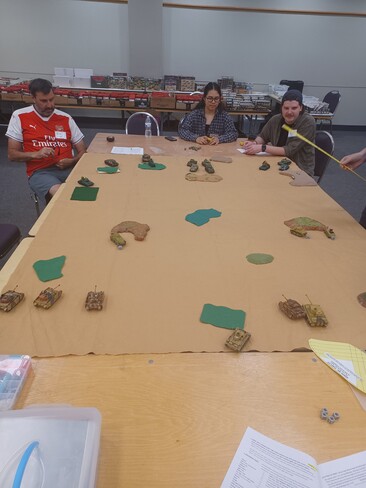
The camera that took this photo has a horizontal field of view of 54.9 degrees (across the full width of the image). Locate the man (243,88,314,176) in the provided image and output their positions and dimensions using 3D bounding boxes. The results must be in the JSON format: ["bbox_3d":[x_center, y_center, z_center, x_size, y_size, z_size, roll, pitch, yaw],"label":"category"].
[{"bbox_3d":[0.888,-0.775,3.365,0.680,1.270,0.600,-19,36,-33],"label":"man"}]

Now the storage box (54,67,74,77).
[{"bbox_3d":[-2.207,-3.218,6.599,0.340,0.150,0.270,0,30,-4],"label":"storage box"}]

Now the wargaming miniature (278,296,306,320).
[{"bbox_3d":[0.423,0.246,1.372,0.059,0.044,0.100,-10,32,-20],"label":"wargaming miniature"}]

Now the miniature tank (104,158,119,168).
[{"bbox_3d":[-0.571,-0.653,2.839,0.108,0.043,0.060,23,36,31],"label":"miniature tank"}]

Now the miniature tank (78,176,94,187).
[{"bbox_3d":[-0.658,-0.428,2.388,0.108,0.047,0.060,24,36,32],"label":"miniature tank"}]

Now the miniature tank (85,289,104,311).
[{"bbox_3d":[-0.340,0.208,1.373,0.059,0.044,0.100,0,30,-6],"label":"miniature tank"}]

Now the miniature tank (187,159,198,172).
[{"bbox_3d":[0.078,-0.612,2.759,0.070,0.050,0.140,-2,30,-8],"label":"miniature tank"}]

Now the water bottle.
[{"bbox_3d":[-0.360,-1.221,3.670,0.067,0.208,0.067,0,30,-4],"label":"water bottle"}]

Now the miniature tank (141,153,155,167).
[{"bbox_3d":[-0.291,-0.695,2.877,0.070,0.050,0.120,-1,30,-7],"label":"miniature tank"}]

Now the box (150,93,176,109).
[{"bbox_3d":[-0.299,-2.167,5.338,0.380,0.175,0.300,0,30,-4],"label":"box"}]

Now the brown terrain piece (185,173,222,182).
[{"bbox_3d":[0.161,-0.504,2.673,0.285,0.014,0.155,3,30,1],"label":"brown terrain piece"}]

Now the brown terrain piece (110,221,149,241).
[{"bbox_3d":[-0.271,-0.071,1.816,0.200,0.025,0.180,-2,30,-8],"label":"brown terrain piece"}]

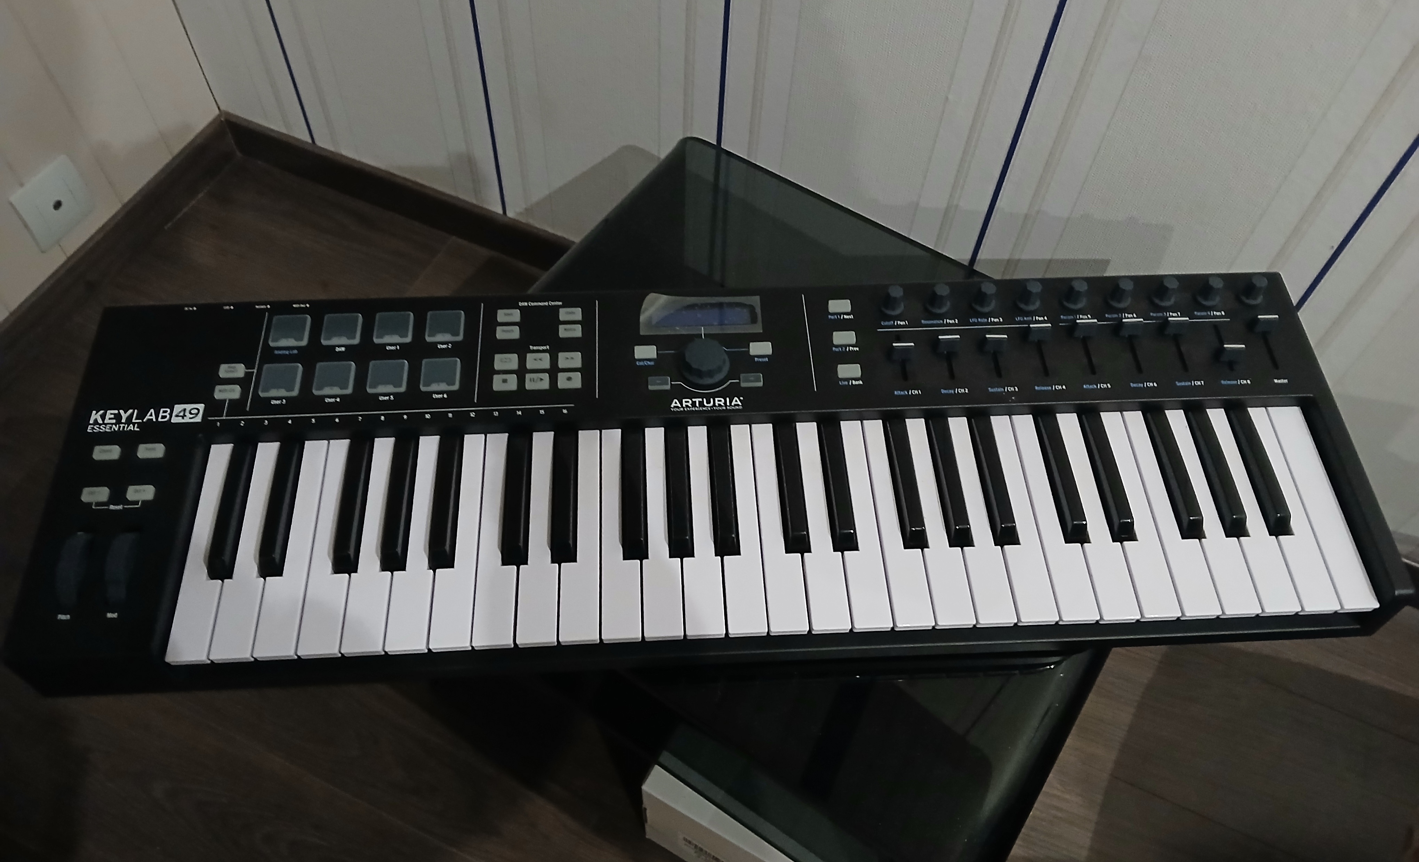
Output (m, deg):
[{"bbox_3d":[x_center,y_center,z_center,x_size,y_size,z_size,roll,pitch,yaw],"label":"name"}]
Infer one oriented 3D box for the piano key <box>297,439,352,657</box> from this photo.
[{"bbox_3d":[-0.217,0.066,0.621,0.023,0.010,0.136,-2,59,-3],"label":"piano key"}]

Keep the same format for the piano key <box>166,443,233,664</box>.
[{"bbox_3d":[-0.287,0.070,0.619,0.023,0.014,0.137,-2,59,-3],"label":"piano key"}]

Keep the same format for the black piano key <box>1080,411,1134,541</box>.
[{"bbox_3d":[0.243,0.024,0.647,0.014,0.011,0.089,-2,59,-3],"label":"black piano key"}]

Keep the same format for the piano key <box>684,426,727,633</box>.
[{"bbox_3d":[-0.006,0.059,0.631,0.023,0.010,0.136,-2,59,-3],"label":"piano key"}]

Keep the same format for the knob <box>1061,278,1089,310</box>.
[{"bbox_3d":[0.240,-0.090,0.696,0.015,0.015,0.015,-2,60,-3],"label":"knob"}]

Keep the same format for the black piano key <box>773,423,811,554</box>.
[{"bbox_3d":[0.050,0.031,0.638,0.014,0.011,0.089,-2,59,-3],"label":"black piano key"}]

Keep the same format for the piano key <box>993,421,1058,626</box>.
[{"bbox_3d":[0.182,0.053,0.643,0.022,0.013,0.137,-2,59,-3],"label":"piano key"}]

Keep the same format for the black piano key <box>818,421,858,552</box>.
[{"bbox_3d":[0.078,0.030,0.640,0.014,0.012,0.089,-2,59,-3],"label":"black piano key"}]

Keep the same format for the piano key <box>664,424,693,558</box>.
[{"bbox_3d":[-0.018,0.034,0.634,0.014,0.011,0.089,-2,58,-3],"label":"piano key"}]

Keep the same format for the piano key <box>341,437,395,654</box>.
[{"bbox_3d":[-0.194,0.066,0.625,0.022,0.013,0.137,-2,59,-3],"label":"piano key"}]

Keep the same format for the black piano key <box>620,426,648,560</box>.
[{"bbox_3d":[-0.044,0.035,0.633,0.014,0.011,0.089,-2,58,-3],"label":"black piano key"}]

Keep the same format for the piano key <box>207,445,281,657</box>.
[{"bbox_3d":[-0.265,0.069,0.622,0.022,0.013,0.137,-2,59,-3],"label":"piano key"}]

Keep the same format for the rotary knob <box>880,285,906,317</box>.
[{"bbox_3d":[0.120,-0.086,0.694,0.015,0.016,0.015,-2,59,-3],"label":"rotary knob"}]

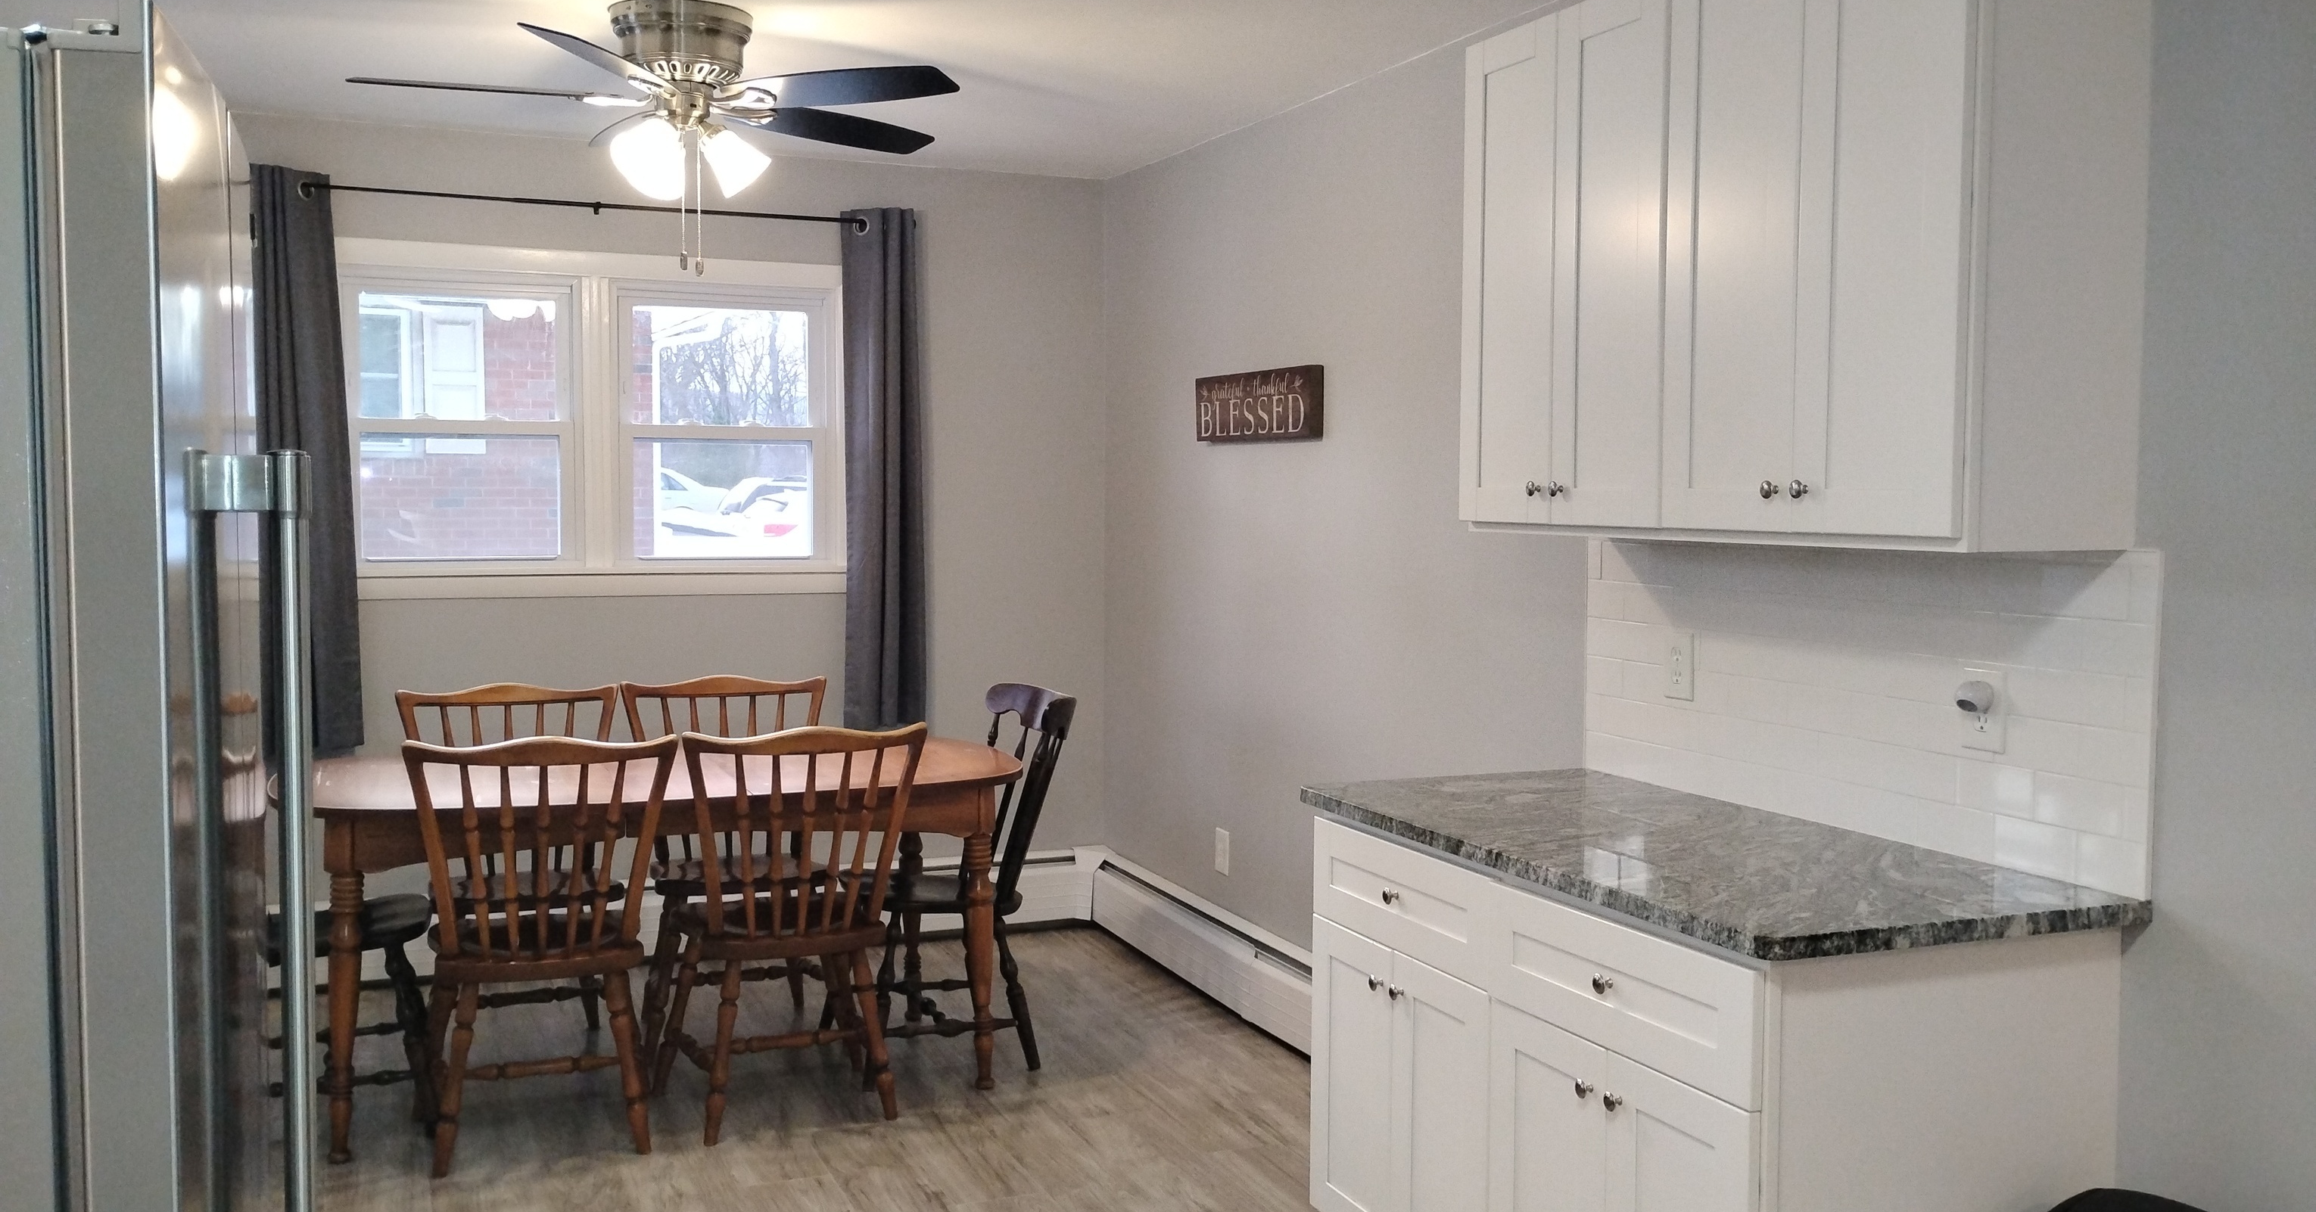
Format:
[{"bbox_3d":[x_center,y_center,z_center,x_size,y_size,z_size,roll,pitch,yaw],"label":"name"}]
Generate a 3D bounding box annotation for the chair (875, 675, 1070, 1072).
[{"bbox_3d":[-0.548,0.683,4.848,0.550,0.930,0.570,-1,4,-23],"label":"chair"}]

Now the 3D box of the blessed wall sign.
[{"bbox_3d":[0.265,-0.536,5.067,0.040,0.182,0.705,-1,4,-23],"label":"blessed wall sign"}]

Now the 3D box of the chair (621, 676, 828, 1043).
[{"bbox_3d":[-1.101,0.672,4.964,0.555,0.930,0.530,-1,4,-23],"label":"chair"}]

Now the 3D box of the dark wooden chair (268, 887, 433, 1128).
[{"bbox_3d":[-1.958,0.707,4.286,0.560,0.930,0.570,-1,4,-23],"label":"dark wooden chair"}]

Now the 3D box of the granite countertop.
[{"bbox_3d":[0.811,0.386,3.032,0.658,0.031,1.277,-1,4,-23],"label":"granite countertop"}]

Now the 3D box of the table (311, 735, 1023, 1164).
[{"bbox_3d":[-1.199,0.777,4.586,1.750,0.765,1.010,-1,4,-23],"label":"table"}]

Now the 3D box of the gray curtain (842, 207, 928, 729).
[{"bbox_3d":[-0.839,-0.418,5.770,0.270,1.605,0.105,-1,4,-23],"label":"gray curtain"}]

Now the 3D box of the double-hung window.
[{"bbox_3d":[-1.641,-0.528,5.506,1.460,0.990,0.100,-1,4,-23],"label":"double-hung window"}]

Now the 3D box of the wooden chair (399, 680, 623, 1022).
[{"bbox_3d":[-1.613,0.682,4.747,0.555,0.930,0.530,-1,4,-23],"label":"wooden chair"}]

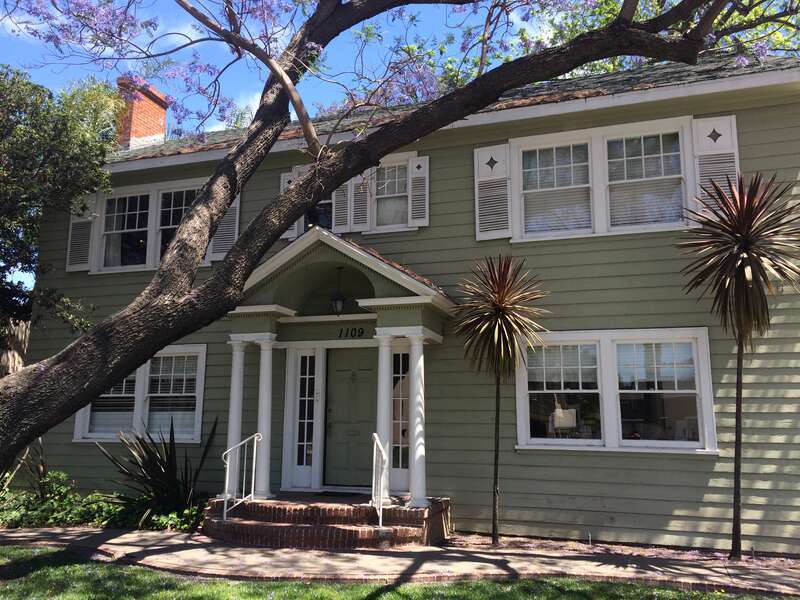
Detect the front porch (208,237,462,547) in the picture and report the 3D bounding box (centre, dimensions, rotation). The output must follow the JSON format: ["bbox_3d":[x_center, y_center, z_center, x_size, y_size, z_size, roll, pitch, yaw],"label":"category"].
[{"bbox_3d":[-0.941,1.107,9.173,3.148,4.044,1.537,-3,-10,19],"label":"front porch"}]

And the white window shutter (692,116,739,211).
[{"bbox_3d":[4.272,-1.758,9.001,0.522,1.477,0.050,-3,-10,19],"label":"white window shutter"}]

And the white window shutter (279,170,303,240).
[{"bbox_3d":[-1.829,-1.557,11.096,0.313,1.146,0.050,-3,-10,19],"label":"white window shutter"}]

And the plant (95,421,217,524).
[{"bbox_3d":[-3.640,2.495,9.926,1.967,1.473,1.418,-3,-10,19],"label":"plant"}]

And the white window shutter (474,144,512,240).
[{"bbox_3d":[1.328,-1.546,9.606,0.510,1.377,0.037,-3,-10,19],"label":"white window shutter"}]

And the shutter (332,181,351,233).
[{"bbox_3d":[-0.931,-1.621,10.793,0.314,1.108,0.050,-3,-10,19],"label":"shutter"}]

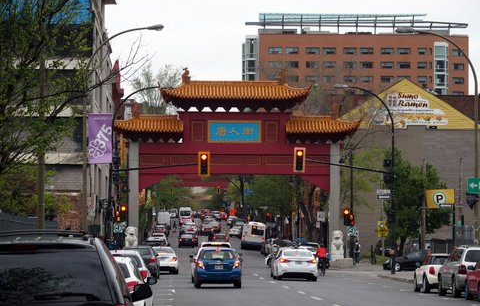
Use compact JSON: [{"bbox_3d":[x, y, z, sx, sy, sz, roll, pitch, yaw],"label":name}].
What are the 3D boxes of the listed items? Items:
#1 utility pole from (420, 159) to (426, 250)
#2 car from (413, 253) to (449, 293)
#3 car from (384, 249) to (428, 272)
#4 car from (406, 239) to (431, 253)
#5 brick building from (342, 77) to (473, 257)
[{"bbox_3d":[11.383,3.811,116.000,0.280,6.800,0.280,0,-3,-2],"label":"utility pole"},{"bbox_3d":[7.370,4.377,68.400,1.700,1.410,3.750,0,-3,-2],"label":"car"},{"bbox_3d":[11.400,6.920,120.500,4.350,1.420,1.760,1,-3,-6],"label":"car"},{"bbox_3d":[13.462,7.292,140.000,1.800,1.550,4.400,0,-3,-2],"label":"car"},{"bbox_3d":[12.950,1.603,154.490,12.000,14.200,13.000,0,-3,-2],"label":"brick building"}]

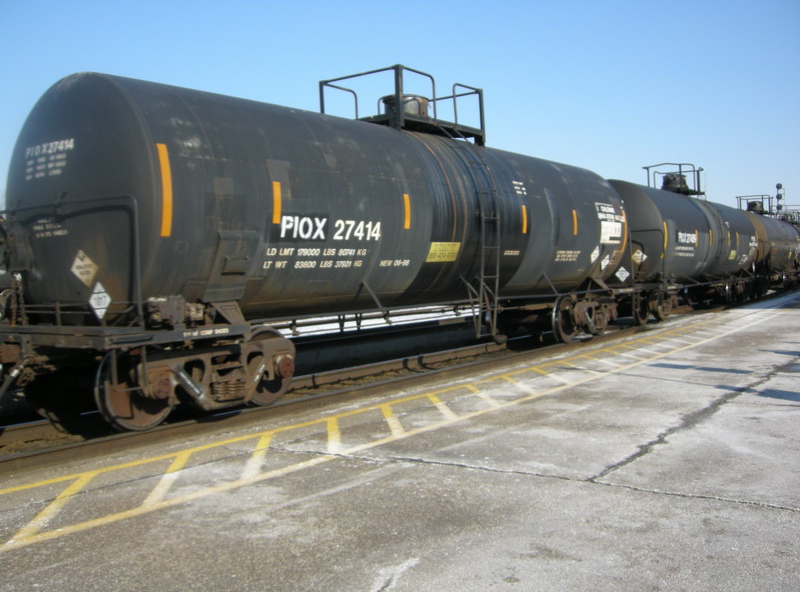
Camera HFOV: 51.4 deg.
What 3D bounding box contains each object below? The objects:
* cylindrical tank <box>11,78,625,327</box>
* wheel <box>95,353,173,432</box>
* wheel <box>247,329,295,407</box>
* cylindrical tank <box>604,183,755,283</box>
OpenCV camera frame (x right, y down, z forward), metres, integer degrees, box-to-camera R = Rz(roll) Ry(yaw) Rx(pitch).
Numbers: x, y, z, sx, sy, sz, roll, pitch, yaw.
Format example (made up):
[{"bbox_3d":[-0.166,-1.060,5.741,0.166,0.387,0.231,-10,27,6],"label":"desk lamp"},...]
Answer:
[{"bbox_3d":[0.201,-1.244,13.886,2.860,2.860,13.200,-1,2,36],"label":"cylindrical tank"},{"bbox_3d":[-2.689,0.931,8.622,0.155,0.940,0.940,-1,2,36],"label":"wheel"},{"bbox_3d":[-1.639,0.855,10.055,0.155,0.940,0.940,-1,2,36],"label":"wheel"},{"bbox_3d":[8.657,-1.787,26.277,2.860,2.860,13.500,-1,2,33],"label":"cylindrical tank"}]

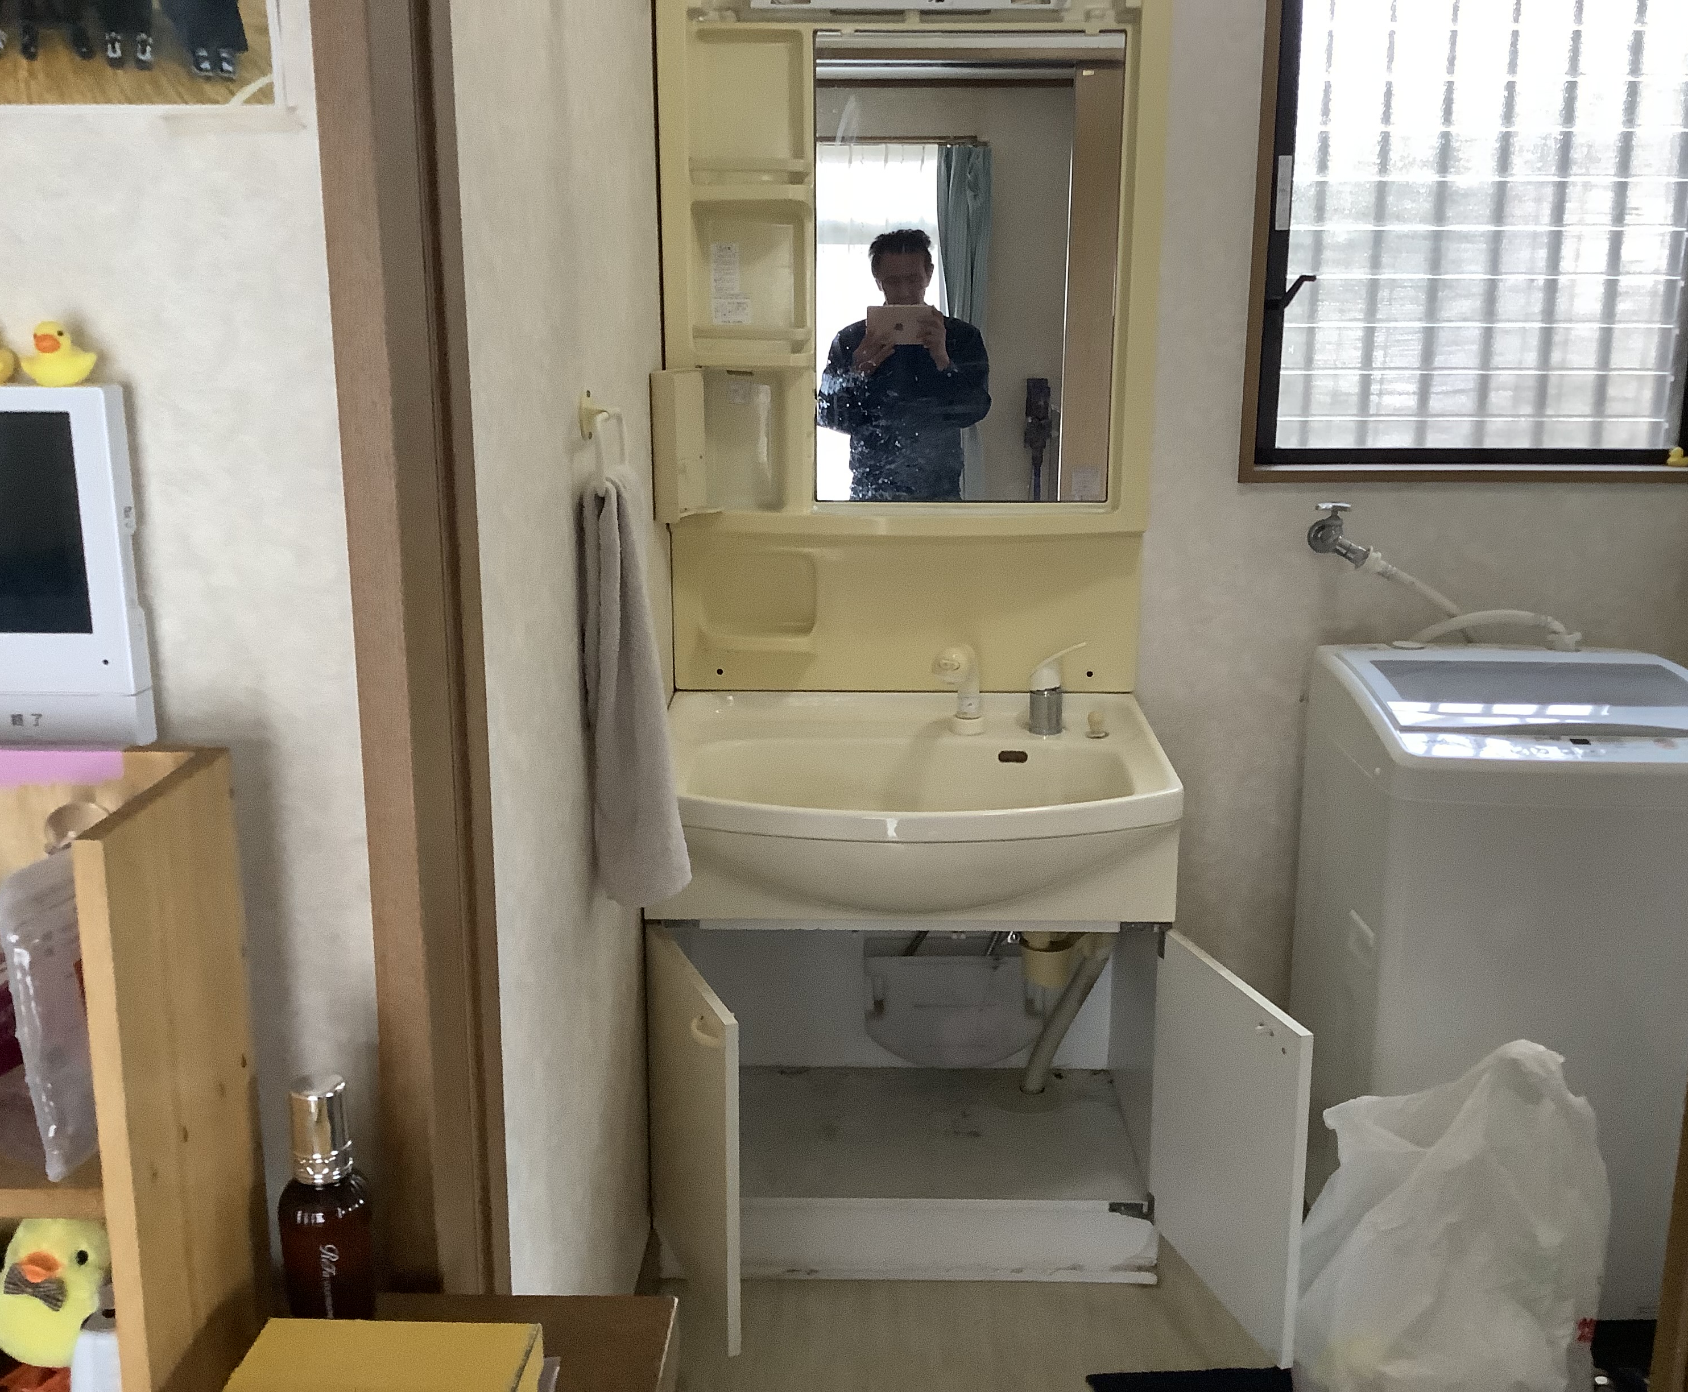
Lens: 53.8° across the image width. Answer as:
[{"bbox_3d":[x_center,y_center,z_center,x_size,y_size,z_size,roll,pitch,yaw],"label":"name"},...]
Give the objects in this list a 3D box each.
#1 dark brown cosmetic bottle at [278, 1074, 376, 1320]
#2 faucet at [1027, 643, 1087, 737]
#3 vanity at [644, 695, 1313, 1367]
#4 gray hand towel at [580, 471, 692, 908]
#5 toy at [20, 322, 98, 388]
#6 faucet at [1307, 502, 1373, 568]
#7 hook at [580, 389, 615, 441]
[{"bbox_3d":[-0.426,0.421,1.371,0.072,0.213,0.072,-4,14,-16],"label":"dark brown cosmetic bottle"},{"bbox_3d":[0.334,-0.014,2.611,0.092,0.138,0.062,0,13,1],"label":"faucet"},{"bbox_3d":[0.144,0.464,2.422,0.860,0.785,0.810,0,13,1],"label":"vanity"},{"bbox_3d":[-0.235,0.004,1.968,0.110,0.530,0.210,0,13,1],"label":"gray hand towel"},{"bbox_3d":[-0.584,-0.253,1.238,0.048,0.049,0.056,3,13,11],"label":"toy"},{"bbox_3d":[0.780,-0.252,2.614,0.100,0.102,0.085,0,13,1],"label":"faucet"},{"bbox_3d":[-0.275,-0.317,1.890,0.042,0.060,0.045,0,13,1],"label":"hook"}]

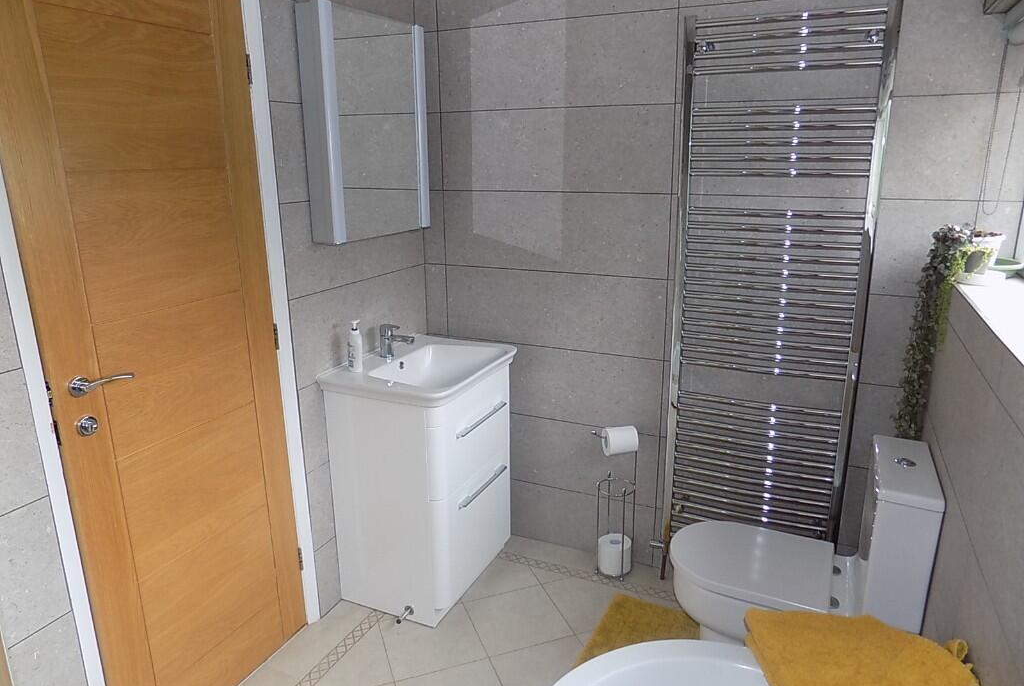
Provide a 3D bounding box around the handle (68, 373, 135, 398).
[{"bbox_3d":[-0.935,0.093,1.557,0.060,0.052,0.132,6,17,24],"label":"handle"}]

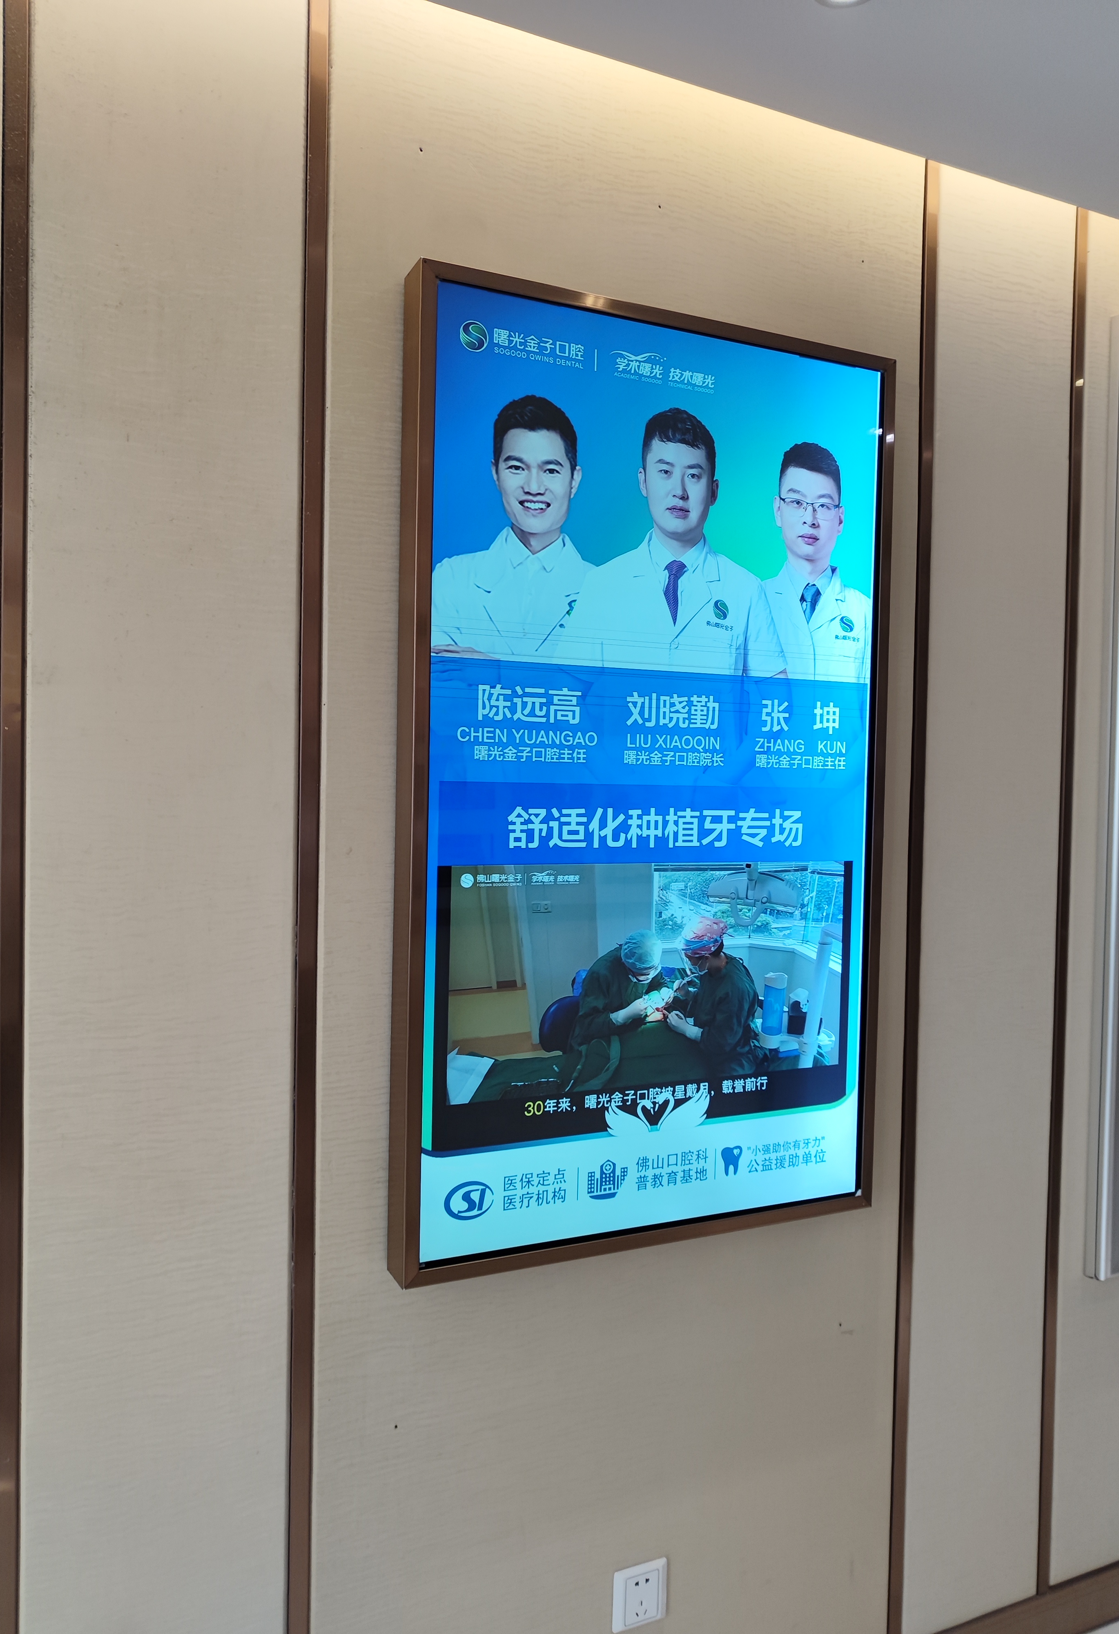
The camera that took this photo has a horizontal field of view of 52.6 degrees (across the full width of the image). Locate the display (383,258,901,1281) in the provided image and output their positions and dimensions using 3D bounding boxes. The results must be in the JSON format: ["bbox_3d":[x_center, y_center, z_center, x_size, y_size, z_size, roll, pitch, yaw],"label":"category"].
[{"bbox_3d":[0.138,-0.044,1.561,0.726,1.258,0.066,0,2,-24],"label":"display"}]

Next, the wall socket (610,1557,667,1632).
[{"bbox_3d":[0.116,1.116,1.623,0.086,0.086,0.010,0,2,-24],"label":"wall socket"}]

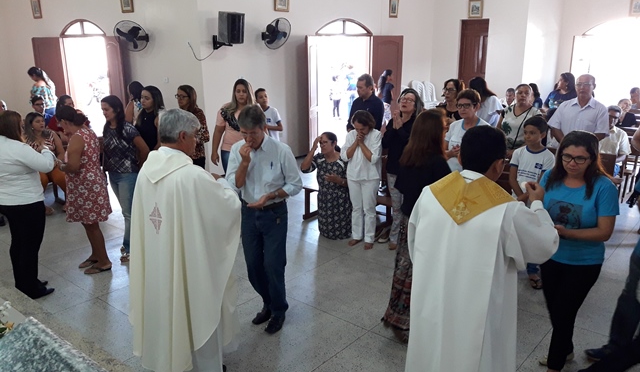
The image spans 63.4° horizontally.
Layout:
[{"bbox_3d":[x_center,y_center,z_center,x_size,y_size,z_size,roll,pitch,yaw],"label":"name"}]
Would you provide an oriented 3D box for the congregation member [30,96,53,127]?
[{"bbox_3d":[-3.904,-0.606,7.354,0.600,1.290,0.450,13,20,38],"label":"congregation member"}]

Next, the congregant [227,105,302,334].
[{"bbox_3d":[-0.368,0.240,3.637,0.540,1.620,0.430,6,16,22],"label":"congregant"}]

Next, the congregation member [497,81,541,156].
[{"bbox_3d":[2.148,-0.331,5.728,0.480,1.570,0.320,11,19,35],"label":"congregation member"}]

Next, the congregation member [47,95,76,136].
[{"bbox_3d":[-3.625,-0.653,7.635,0.750,1.320,0.480,12,19,39],"label":"congregation member"}]

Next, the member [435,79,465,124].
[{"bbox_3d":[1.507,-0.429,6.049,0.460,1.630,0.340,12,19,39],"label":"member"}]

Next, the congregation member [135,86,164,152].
[{"bbox_3d":[-1.806,-0.284,5.700,0.450,1.619,0.300,4,15,16],"label":"congregation member"}]

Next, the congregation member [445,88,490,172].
[{"bbox_3d":[1.367,-0.100,4.965,0.450,1.619,0.340,10,18,35],"label":"congregation member"}]

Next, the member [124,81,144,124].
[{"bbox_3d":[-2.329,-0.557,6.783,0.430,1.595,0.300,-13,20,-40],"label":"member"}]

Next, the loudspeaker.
[{"bbox_3d":[-1.267,-2.254,7.385,0.250,0.420,0.290,21,25,36],"label":"loudspeaker"}]

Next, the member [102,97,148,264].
[{"bbox_3d":[-1.881,-0.089,4.958,0.440,1.570,0.320,10,19,34],"label":"member"}]

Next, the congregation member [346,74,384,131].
[{"bbox_3d":[0.544,-0.506,6.379,0.480,1.686,0.320,10,18,35],"label":"congregation member"}]

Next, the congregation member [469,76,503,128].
[{"bbox_3d":[2.215,-0.688,7.069,0.360,1.590,0.460,-13,20,-39],"label":"congregation member"}]

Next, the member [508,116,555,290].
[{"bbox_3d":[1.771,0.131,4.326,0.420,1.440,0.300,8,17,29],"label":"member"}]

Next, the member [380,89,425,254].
[{"bbox_3d":[0.789,-0.152,5.118,0.450,1.590,0.380,11,19,35],"label":"member"}]

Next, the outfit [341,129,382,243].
[{"bbox_3d":[0.420,-0.005,5.142,0.420,1.200,0.340,8,18,27],"label":"outfit"}]

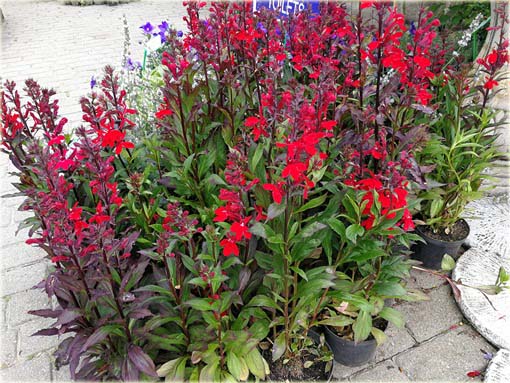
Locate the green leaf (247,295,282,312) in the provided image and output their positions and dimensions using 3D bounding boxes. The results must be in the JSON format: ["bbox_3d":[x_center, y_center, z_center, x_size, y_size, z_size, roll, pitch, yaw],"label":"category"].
[{"bbox_3d":[0.023,0.274,0.974,0.090,0.032,0.036,0,34,0],"label":"green leaf"}]

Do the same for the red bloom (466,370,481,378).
[{"bbox_3d":[0.649,0.543,1.182,0.039,0.010,0.018,0,34,0],"label":"red bloom"}]

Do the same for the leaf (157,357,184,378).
[{"bbox_3d":[-0.183,0.380,0.860,0.060,0.030,0.042,-1,34,0],"label":"leaf"}]

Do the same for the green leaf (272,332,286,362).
[{"bbox_3d":[0.065,0.413,1.053,0.037,0.060,0.048,0,34,0],"label":"green leaf"}]

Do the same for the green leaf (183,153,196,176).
[{"bbox_3d":[-0.193,-0.079,1.170,0.040,0.060,0.040,-1,34,0],"label":"green leaf"}]

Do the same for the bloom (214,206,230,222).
[{"bbox_3d":[-0.073,0.051,0.890,0.034,0.029,0.030,17,38,24],"label":"bloom"}]

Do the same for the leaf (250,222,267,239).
[{"bbox_3d":[0.007,0.077,0.790,0.033,0.022,0.032,-1,34,0],"label":"leaf"}]

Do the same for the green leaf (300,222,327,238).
[{"bbox_3d":[0.116,0.077,0.790,0.051,0.022,0.030,-1,34,0],"label":"green leaf"}]

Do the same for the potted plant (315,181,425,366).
[{"bbox_3d":[0.303,0.252,1.111,0.257,0.572,0.257,0,34,0],"label":"potted plant"}]

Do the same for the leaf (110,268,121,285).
[{"bbox_3d":[-0.284,0.173,0.810,0.021,0.030,0.022,-1,34,0],"label":"leaf"}]

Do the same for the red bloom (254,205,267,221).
[{"bbox_3d":[0.013,0.049,0.920,0.028,0.030,0.026,-7,35,-8],"label":"red bloom"}]

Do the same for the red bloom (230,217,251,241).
[{"bbox_3d":[-0.032,0.081,0.868,0.043,0.045,0.032,0,34,0],"label":"red bloom"}]

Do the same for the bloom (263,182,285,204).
[{"bbox_3d":[0.038,0.004,0.829,0.045,0.041,0.032,0,34,0],"label":"bloom"}]

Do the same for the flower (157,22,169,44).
[{"bbox_3d":[-0.391,-0.667,1.680,0.050,0.083,0.050,-7,35,-8],"label":"flower"}]

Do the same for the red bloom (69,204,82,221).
[{"bbox_3d":[-0.419,0.049,0.930,0.034,0.034,0.027,0,34,0],"label":"red bloom"}]

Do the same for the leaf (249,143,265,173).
[{"bbox_3d":[0.004,-0.090,1.053,0.043,0.075,0.030,0,34,0],"label":"leaf"}]

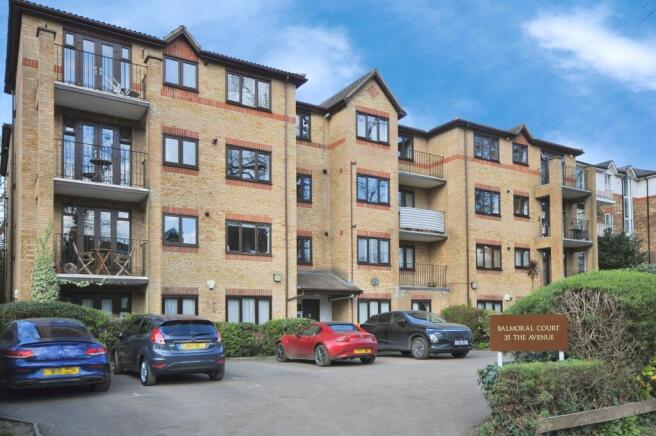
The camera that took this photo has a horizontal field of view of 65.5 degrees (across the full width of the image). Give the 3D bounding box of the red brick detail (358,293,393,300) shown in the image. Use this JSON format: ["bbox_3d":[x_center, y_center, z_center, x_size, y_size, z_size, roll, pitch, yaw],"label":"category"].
[{"bbox_3d":[1.974,3.286,21.336,1.719,0.230,0.100,6,-10,-32],"label":"red brick detail"}]

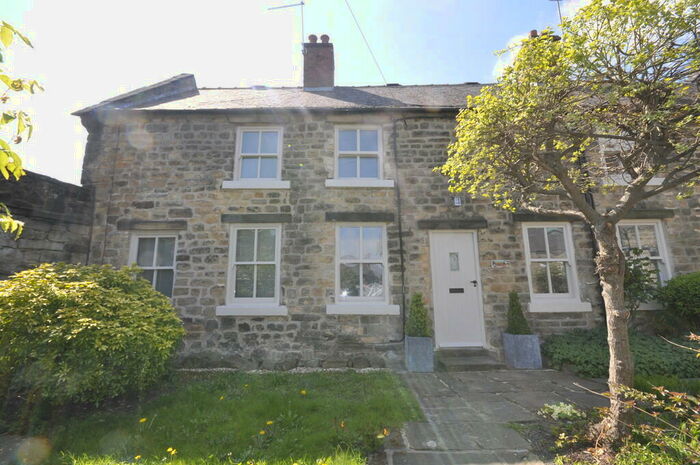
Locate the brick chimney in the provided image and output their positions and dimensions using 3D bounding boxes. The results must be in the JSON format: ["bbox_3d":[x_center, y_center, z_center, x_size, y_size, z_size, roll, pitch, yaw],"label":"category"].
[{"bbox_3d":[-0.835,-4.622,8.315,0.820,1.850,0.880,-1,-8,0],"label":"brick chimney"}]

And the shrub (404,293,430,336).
[{"bbox_3d":[1.139,1.373,4.896,0.370,0.700,0.370,-1,-8,0],"label":"shrub"}]

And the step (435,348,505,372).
[{"bbox_3d":[1.957,2.101,4.805,1.000,0.220,0.480,-1,-8,0],"label":"step"}]

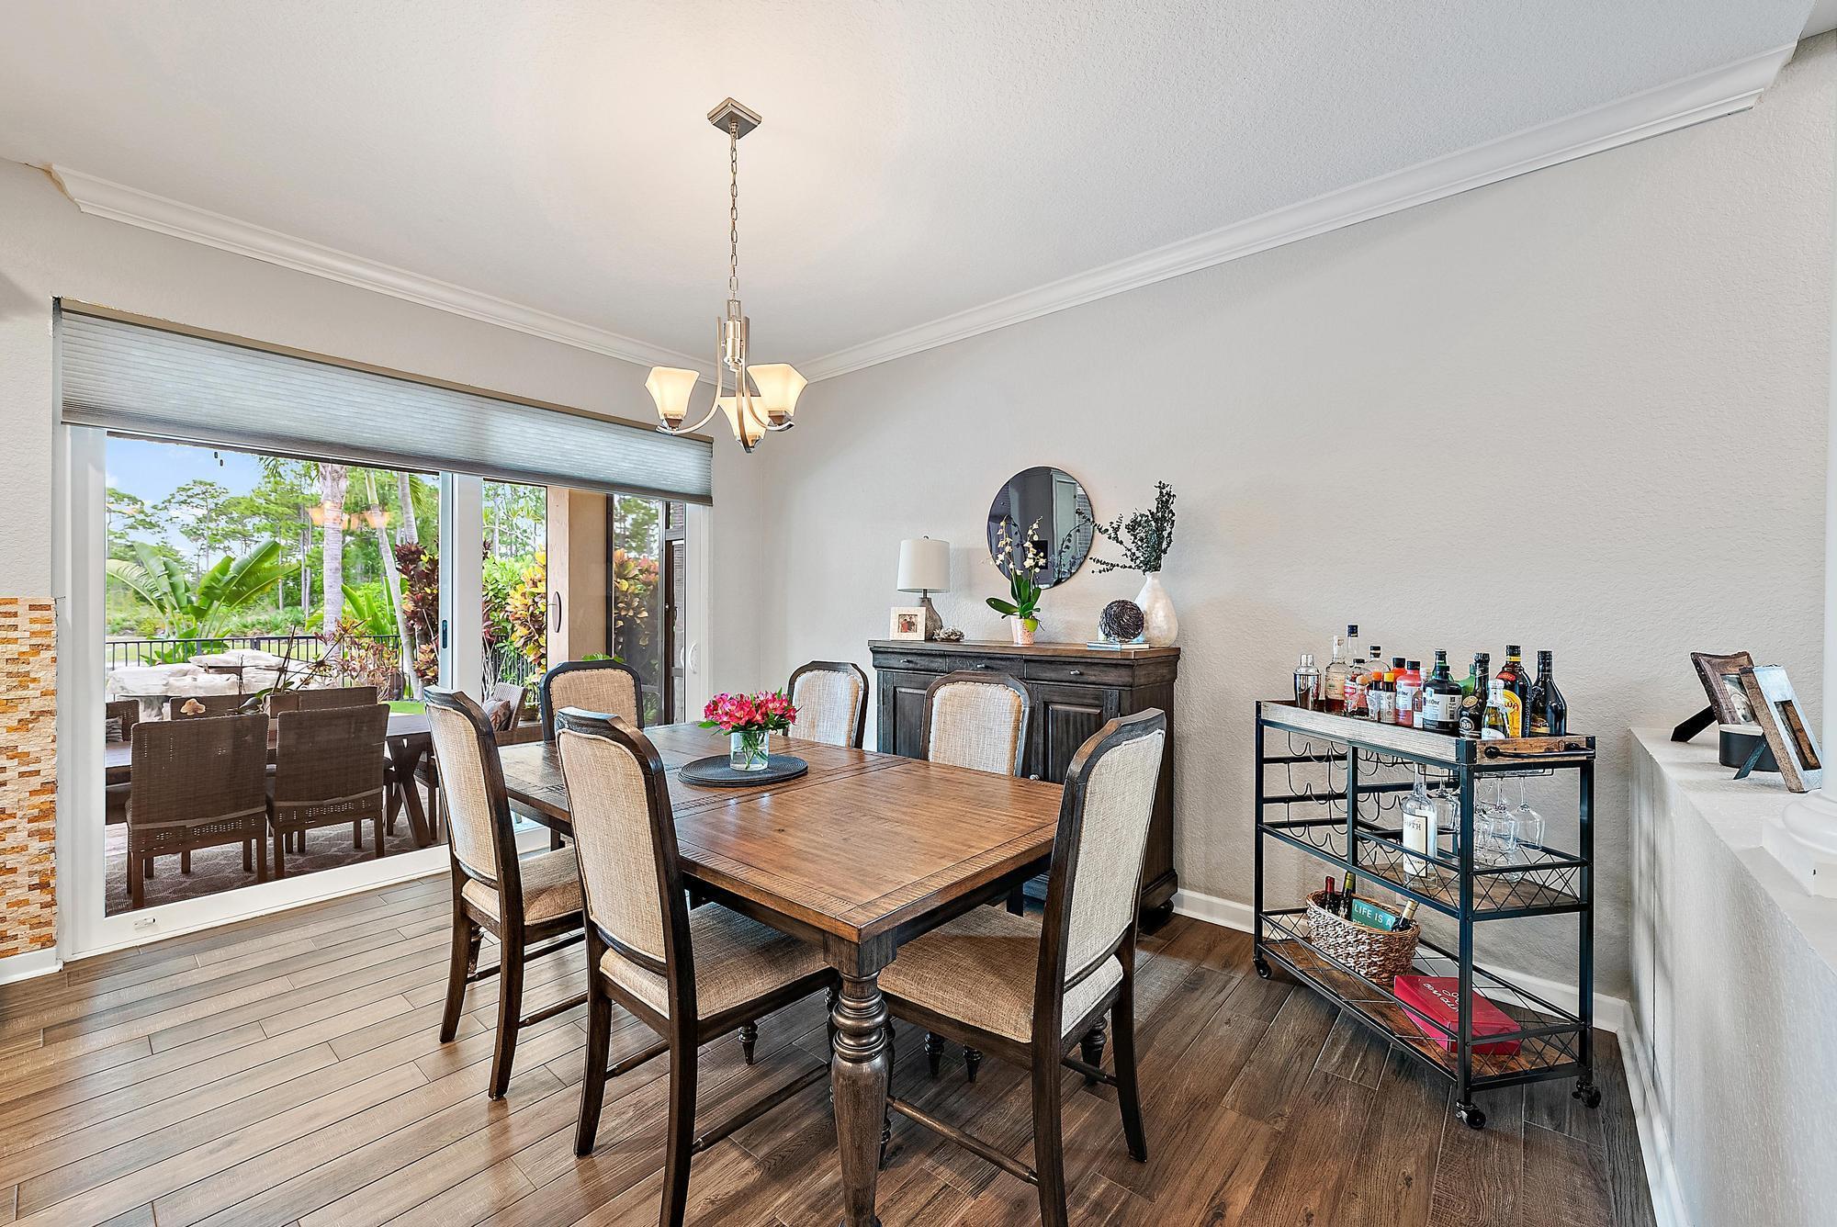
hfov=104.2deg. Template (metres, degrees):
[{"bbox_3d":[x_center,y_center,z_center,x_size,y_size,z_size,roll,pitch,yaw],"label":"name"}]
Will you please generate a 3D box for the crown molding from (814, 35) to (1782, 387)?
[{"bbox_3d":[0.651,-1.532,3.463,4.609,0.106,0.072,1,1,40],"label":"crown molding"}]

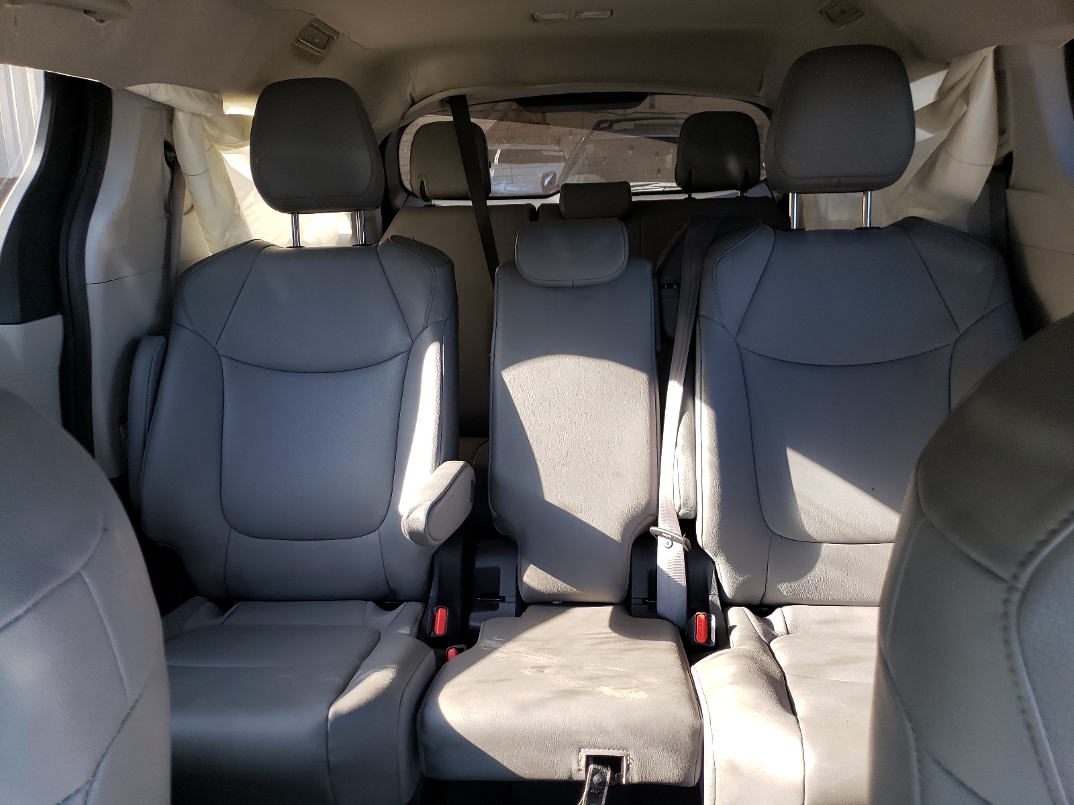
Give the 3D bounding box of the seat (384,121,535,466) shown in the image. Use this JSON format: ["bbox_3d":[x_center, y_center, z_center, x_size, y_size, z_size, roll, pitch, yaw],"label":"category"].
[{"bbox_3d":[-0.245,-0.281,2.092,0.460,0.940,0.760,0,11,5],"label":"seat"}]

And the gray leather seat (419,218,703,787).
[{"bbox_3d":[0.048,0.053,1.180,0.320,0.665,0.730,0,11,5],"label":"gray leather seat"}]

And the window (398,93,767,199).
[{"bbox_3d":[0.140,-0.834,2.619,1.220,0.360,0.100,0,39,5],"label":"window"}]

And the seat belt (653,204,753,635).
[{"bbox_3d":[0.284,0.008,1.350,0.170,0.640,0.290,0,11,5],"label":"seat belt"}]

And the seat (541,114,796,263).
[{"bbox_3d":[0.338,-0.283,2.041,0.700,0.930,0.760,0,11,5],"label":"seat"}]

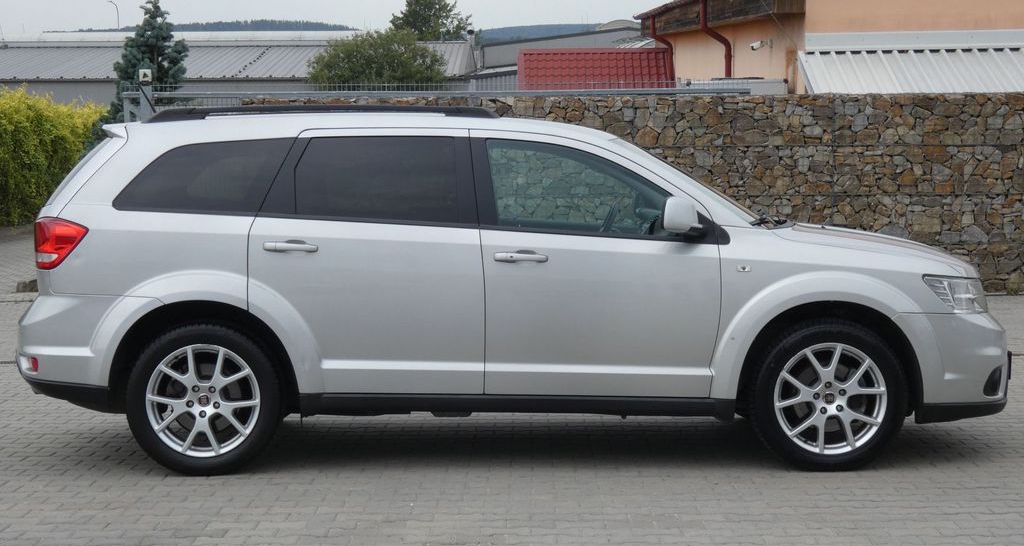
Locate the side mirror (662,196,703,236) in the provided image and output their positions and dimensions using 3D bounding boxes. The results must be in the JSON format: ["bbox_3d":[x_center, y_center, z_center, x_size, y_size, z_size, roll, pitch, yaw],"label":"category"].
[{"bbox_3d":[0.775,-0.259,8.208,0.165,0.180,0.235,0,4,-2],"label":"side mirror"}]

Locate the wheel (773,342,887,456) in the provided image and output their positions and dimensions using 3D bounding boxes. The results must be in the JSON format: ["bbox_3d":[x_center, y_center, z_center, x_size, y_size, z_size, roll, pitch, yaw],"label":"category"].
[{"bbox_3d":[1.474,0.577,8.459,0.520,0.520,0.200,0,4,-2],"label":"wheel"}]

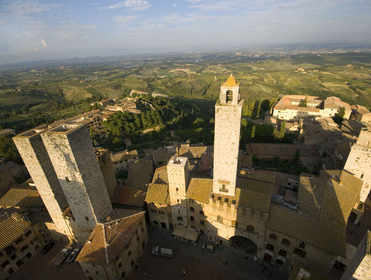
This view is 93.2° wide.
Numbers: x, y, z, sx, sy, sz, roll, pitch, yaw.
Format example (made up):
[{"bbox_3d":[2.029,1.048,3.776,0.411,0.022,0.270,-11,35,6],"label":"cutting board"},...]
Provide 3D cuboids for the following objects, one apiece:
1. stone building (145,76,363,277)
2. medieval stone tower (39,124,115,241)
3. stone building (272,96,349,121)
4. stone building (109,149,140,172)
[{"bbox_3d":[18.350,6.200,54.030,57.000,51.000,30.000,9,28,22],"label":"stone building"},{"bbox_3d":[-30.240,15.360,53.340,7.400,39.700,6.900,4,27,13],"label":"medieval stone tower"},{"bbox_3d":[133.260,-36.790,195.590,62.000,14.000,57.000,7,27,19],"label":"stone building"},{"bbox_3d":[-35.480,10.850,104.370,14.500,8.800,9.000,-11,27,-15],"label":"stone building"}]

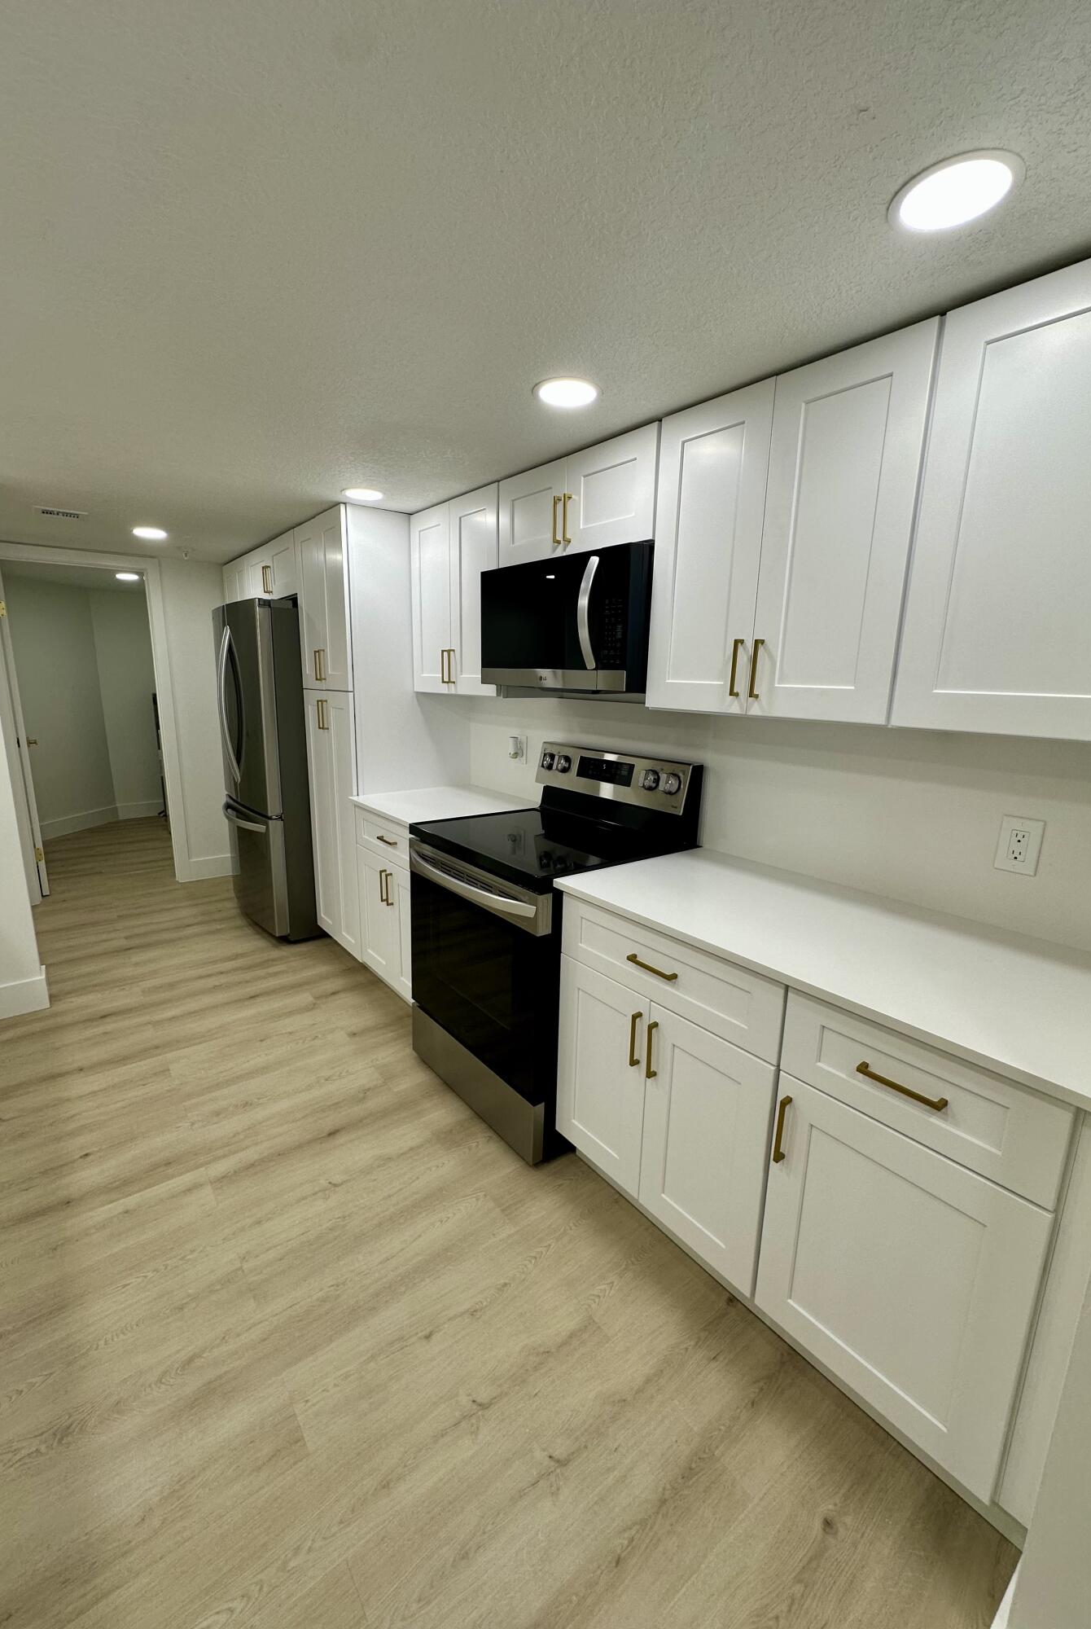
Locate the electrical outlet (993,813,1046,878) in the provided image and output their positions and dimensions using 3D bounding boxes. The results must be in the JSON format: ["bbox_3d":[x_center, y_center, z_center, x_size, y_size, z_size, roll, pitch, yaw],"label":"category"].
[{"bbox_3d":[1.062,0.070,1.481,0.012,0.124,0.080,-8,15,-37],"label":"electrical outlet"}]

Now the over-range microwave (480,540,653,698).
[{"bbox_3d":[0.148,-0.613,2.214,0.414,0.434,0.753,-8,15,-37],"label":"over-range microwave"}]

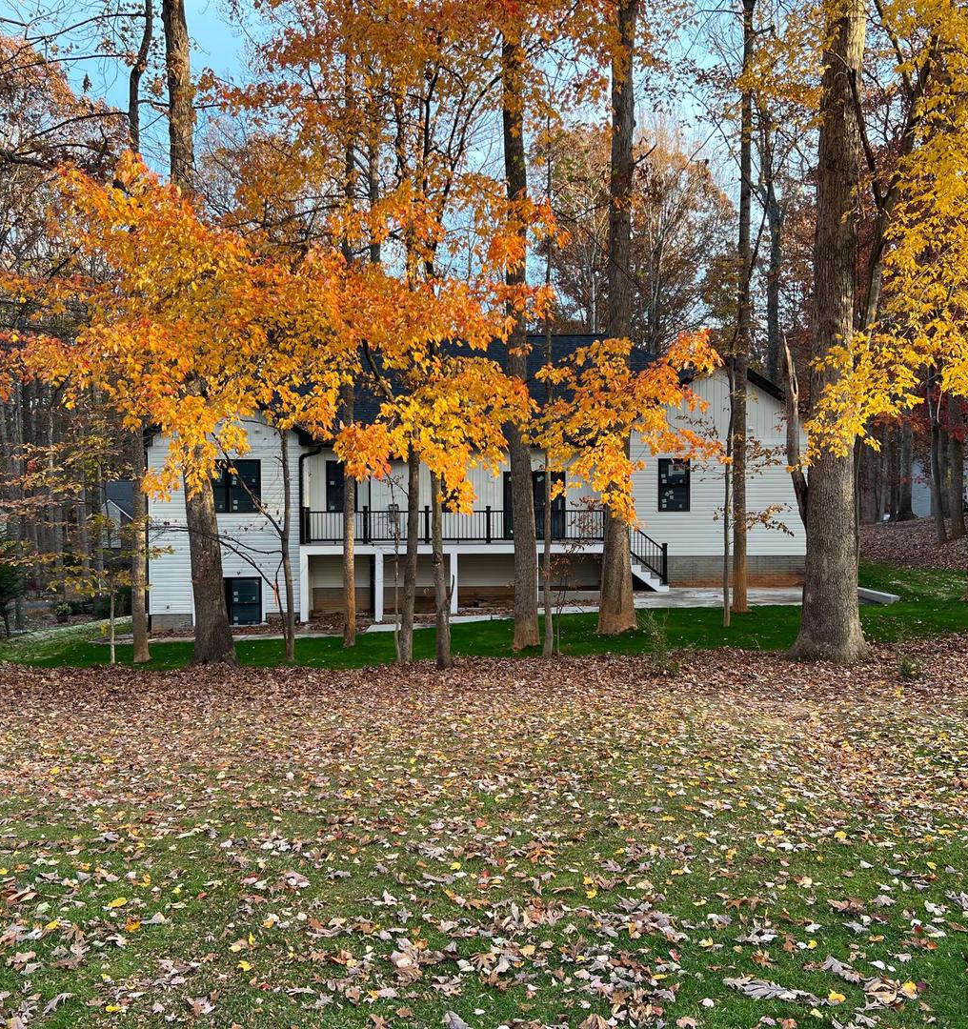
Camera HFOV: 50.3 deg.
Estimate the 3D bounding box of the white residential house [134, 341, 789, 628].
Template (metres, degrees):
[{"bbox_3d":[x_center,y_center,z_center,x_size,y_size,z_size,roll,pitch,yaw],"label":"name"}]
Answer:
[{"bbox_3d":[0.050,-1.440,34.500,19.400,9.150,12.300,0,1,-2],"label":"white residential house"}]

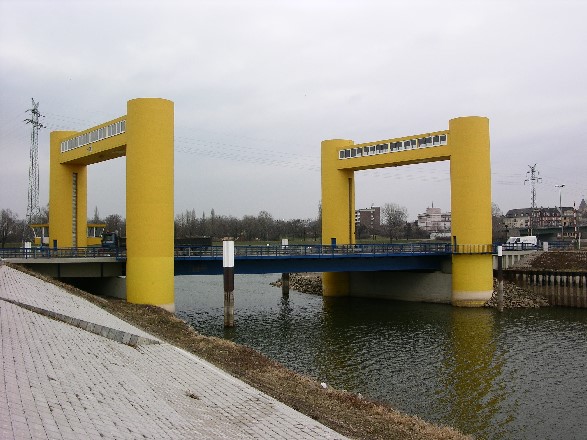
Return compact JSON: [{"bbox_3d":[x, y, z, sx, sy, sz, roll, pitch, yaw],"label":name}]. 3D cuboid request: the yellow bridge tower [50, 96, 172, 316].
[{"bbox_3d":[-22.419,-0.891,70.747,4.800,22.070,26.560,1,-3,-43],"label":"yellow bridge tower"}]

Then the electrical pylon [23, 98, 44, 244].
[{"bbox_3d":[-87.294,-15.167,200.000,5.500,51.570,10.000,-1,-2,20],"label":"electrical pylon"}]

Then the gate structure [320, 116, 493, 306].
[{"bbox_3d":[14.350,-0.549,80.965,4.800,22.790,26.560,2,-3,-44],"label":"gate structure"}]

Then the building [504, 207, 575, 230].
[{"bbox_3d":[180.700,1.100,435.000,50.000,21.990,14.000,-2,-3,39],"label":"building"}]

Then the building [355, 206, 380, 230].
[{"bbox_3d":[52.283,2.328,425.000,19.000,23.990,17.000,-1,-2,6],"label":"building"}]

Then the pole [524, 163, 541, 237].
[{"bbox_3d":[120.829,-8.089,300.000,4.500,39.940,10.000,1,-3,-27],"label":"pole"}]

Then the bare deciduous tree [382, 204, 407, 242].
[{"bbox_3d":[32.339,1.041,190.000,9.000,12.970,9.000,-1,-2,0],"label":"bare deciduous tree"}]

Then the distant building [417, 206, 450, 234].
[{"bbox_3d":[96.234,1.877,405.000,27.000,22.860,18.000,-1,-2,14],"label":"distant building"}]

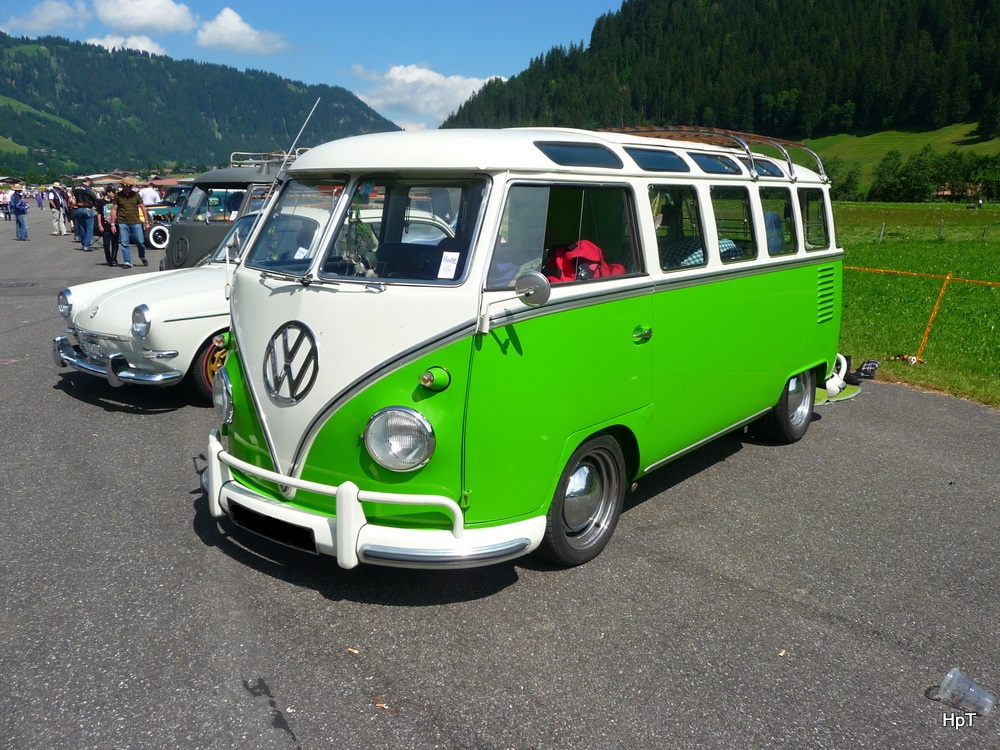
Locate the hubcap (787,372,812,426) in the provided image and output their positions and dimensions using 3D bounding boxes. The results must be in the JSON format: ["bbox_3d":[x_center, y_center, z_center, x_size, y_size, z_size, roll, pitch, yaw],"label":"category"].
[{"bbox_3d":[1.828,0.119,5.365,0.100,0.420,0.420,10,15,37],"label":"hubcap"}]

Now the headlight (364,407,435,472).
[{"bbox_3d":[-0.327,0.215,2.973,0.225,0.225,0.110,7,14,28],"label":"headlight"}]

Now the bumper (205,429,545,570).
[{"bbox_3d":[-0.672,0.413,3.409,1.740,0.370,0.560,10,15,37],"label":"bumper"}]

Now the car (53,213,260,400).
[{"bbox_3d":[-1.491,-0.751,7.438,1.610,1.380,4.200,11,16,42],"label":"car"}]

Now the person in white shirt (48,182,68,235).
[{"bbox_3d":[-14.429,-5.450,28.320,0.400,1.730,0.500,4,12,15],"label":"person in white shirt"}]

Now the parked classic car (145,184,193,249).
[{"bbox_3d":[-8.210,-4.246,23.179,1.660,1.580,3.750,10,15,37],"label":"parked classic car"}]

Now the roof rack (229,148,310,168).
[{"bbox_3d":[-2.143,-2.482,10.008,1.060,0.210,1.500,10,15,37],"label":"roof rack"}]

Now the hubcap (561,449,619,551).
[{"bbox_3d":[0.338,0.499,3.522,0.100,0.420,0.420,10,15,37],"label":"hubcap"}]

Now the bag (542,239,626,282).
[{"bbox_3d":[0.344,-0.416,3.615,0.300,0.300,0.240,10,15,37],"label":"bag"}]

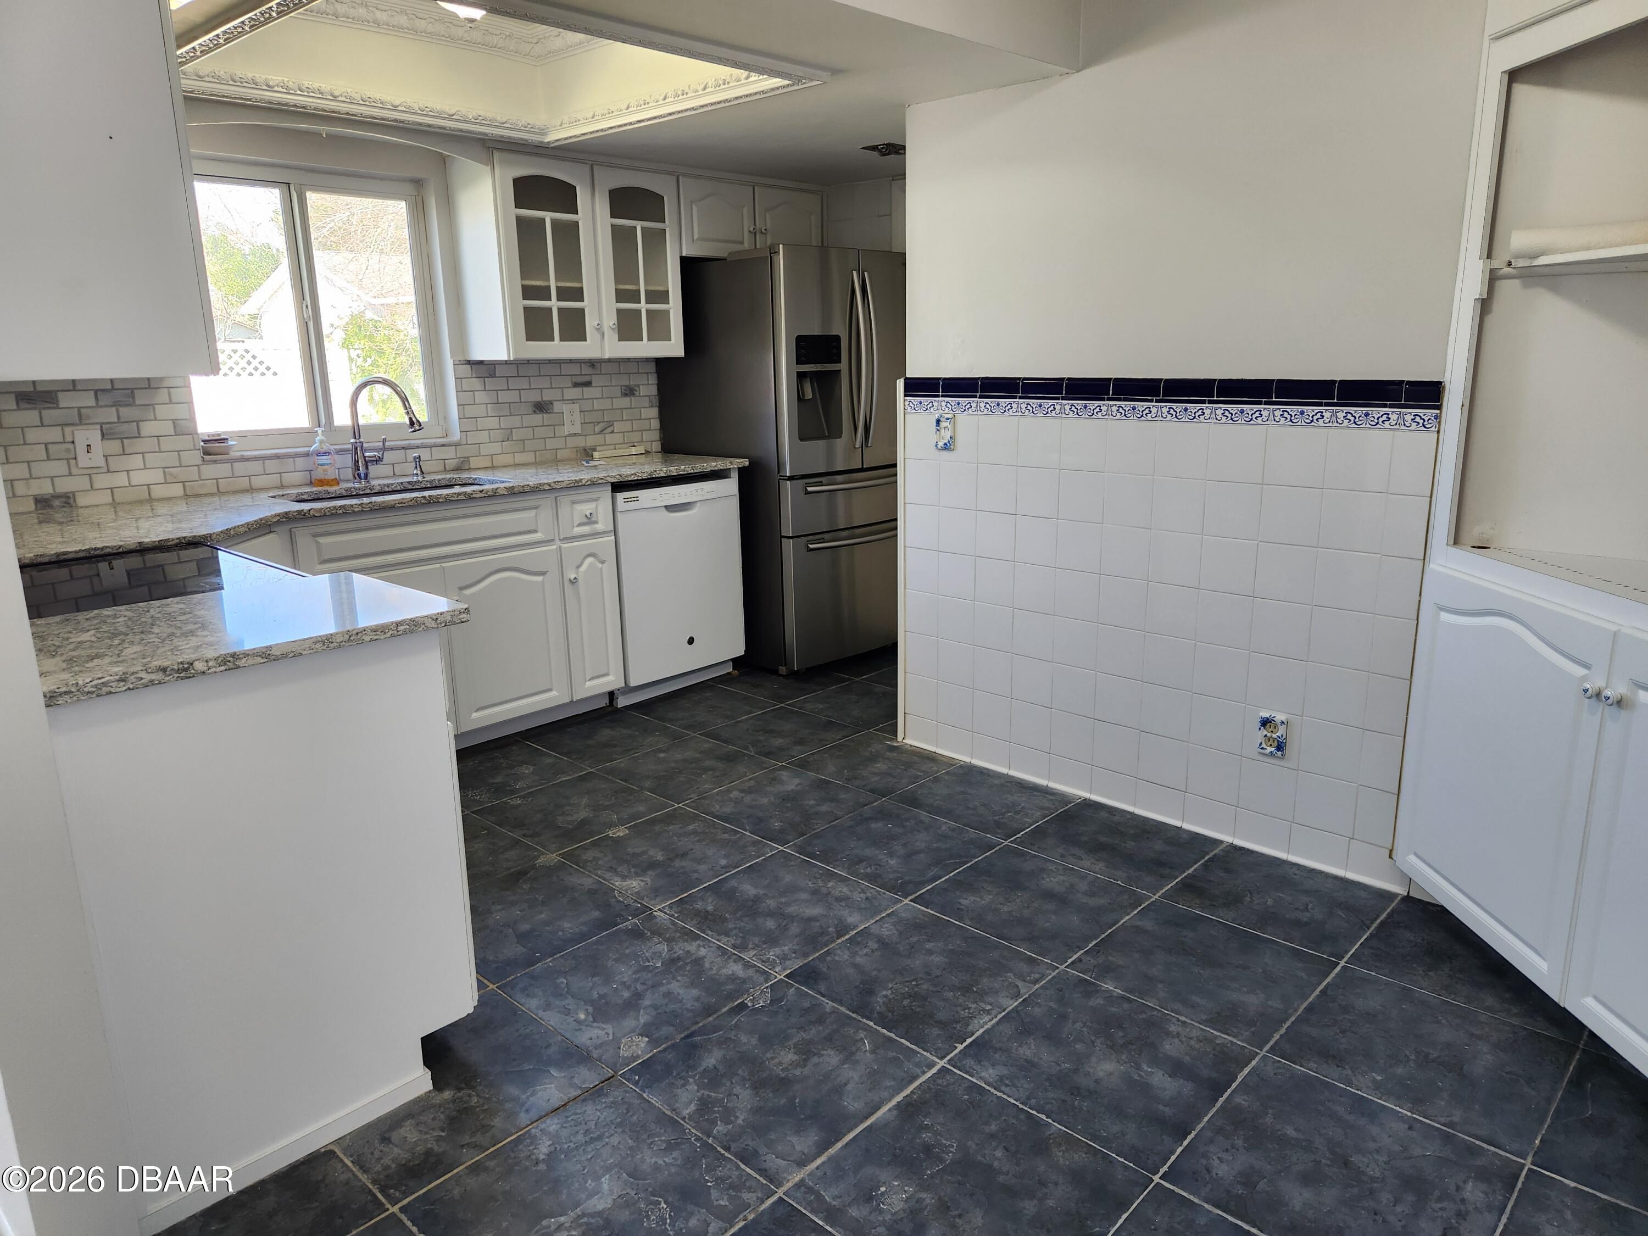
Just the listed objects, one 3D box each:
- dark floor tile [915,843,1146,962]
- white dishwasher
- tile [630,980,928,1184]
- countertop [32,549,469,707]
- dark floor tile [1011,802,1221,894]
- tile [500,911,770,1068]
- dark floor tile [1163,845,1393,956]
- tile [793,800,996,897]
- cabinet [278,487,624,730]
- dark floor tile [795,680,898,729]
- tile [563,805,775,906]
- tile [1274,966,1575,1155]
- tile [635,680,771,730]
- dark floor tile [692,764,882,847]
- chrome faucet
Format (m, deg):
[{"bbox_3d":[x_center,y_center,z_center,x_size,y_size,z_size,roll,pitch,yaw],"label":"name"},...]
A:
[{"bbox_3d":[0.536,0.726,2.801,0.450,0.013,0.450,12,19,42],"label":"dark floor tile"},{"bbox_3d":[-0.776,-0.180,4.612,0.600,0.830,0.605,12,19,42],"label":"white dishwasher"},{"bbox_3d":[-0.087,0.900,2.169,0.452,0.015,0.452,12,19,42],"label":"tile"},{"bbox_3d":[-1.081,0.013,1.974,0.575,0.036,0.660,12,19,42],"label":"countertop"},{"bbox_3d":[0.842,0.648,3.131,0.452,0.010,0.429,12,19,42],"label":"dark floor tile"},{"bbox_3d":[-0.418,0.825,2.461,0.450,0.013,0.450,12,19,42],"label":"tile"},{"bbox_3d":[1.176,0.720,2.827,0.452,0.010,0.429,12,19,42],"label":"dark floor tile"},{"bbox_3d":[0.203,0.655,3.104,0.450,0.013,0.450,12,19,42],"label":"tile"},{"bbox_3d":[-1.407,-0.028,3.947,0.615,0.815,1.180,12,19,42],"label":"cabinet"},{"bbox_3d":[0.160,0.345,4.373,0.452,0.010,0.452,12,19,42],"label":"dark floor tile"},{"bbox_3d":[-0.440,0.669,3.085,0.450,0.013,0.450,12,19,42],"label":"tile"},{"bbox_3d":[1.201,0.868,2.196,0.450,0.013,0.450,12,19,42],"label":"tile"},{"bbox_3d":[-0.491,0.356,4.358,0.466,0.010,0.452,12,19,42],"label":"tile"},{"bbox_3d":[-0.130,0.587,3.420,0.452,0.015,0.452,12,19,42],"label":"dark floor tile"},{"bbox_3d":[-1.549,-0.665,3.864,0.250,0.375,0.100,-4,14,-11],"label":"chrome faucet"}]

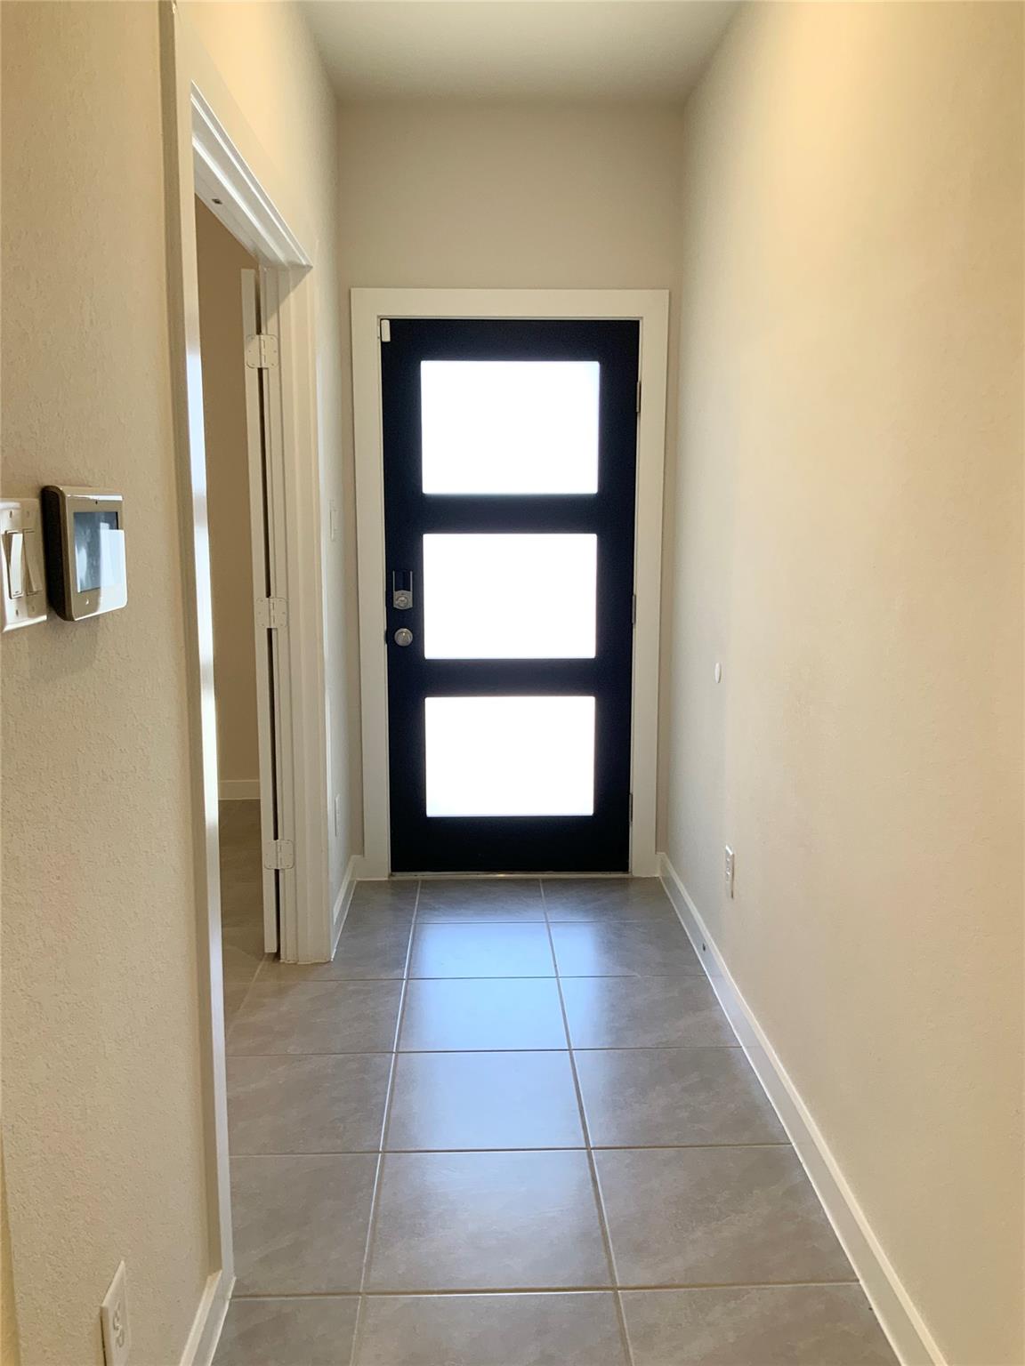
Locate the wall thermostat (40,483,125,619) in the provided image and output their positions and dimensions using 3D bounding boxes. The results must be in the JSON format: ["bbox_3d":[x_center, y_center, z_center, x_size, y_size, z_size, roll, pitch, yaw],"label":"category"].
[{"bbox_3d":[-0.494,-0.151,1.334,0.025,0.137,0.200,0,9,-2],"label":"wall thermostat"}]

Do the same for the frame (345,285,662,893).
[{"bbox_3d":[-0.005,-0.322,4.199,1.115,2.150,0.050,0,9,-2],"label":"frame"}]

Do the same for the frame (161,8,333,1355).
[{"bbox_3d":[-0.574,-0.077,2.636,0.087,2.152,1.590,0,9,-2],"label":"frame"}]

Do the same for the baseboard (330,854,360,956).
[{"bbox_3d":[-0.584,0.758,3.948,0.019,0.093,0.750,0,9,-2],"label":"baseboard"}]

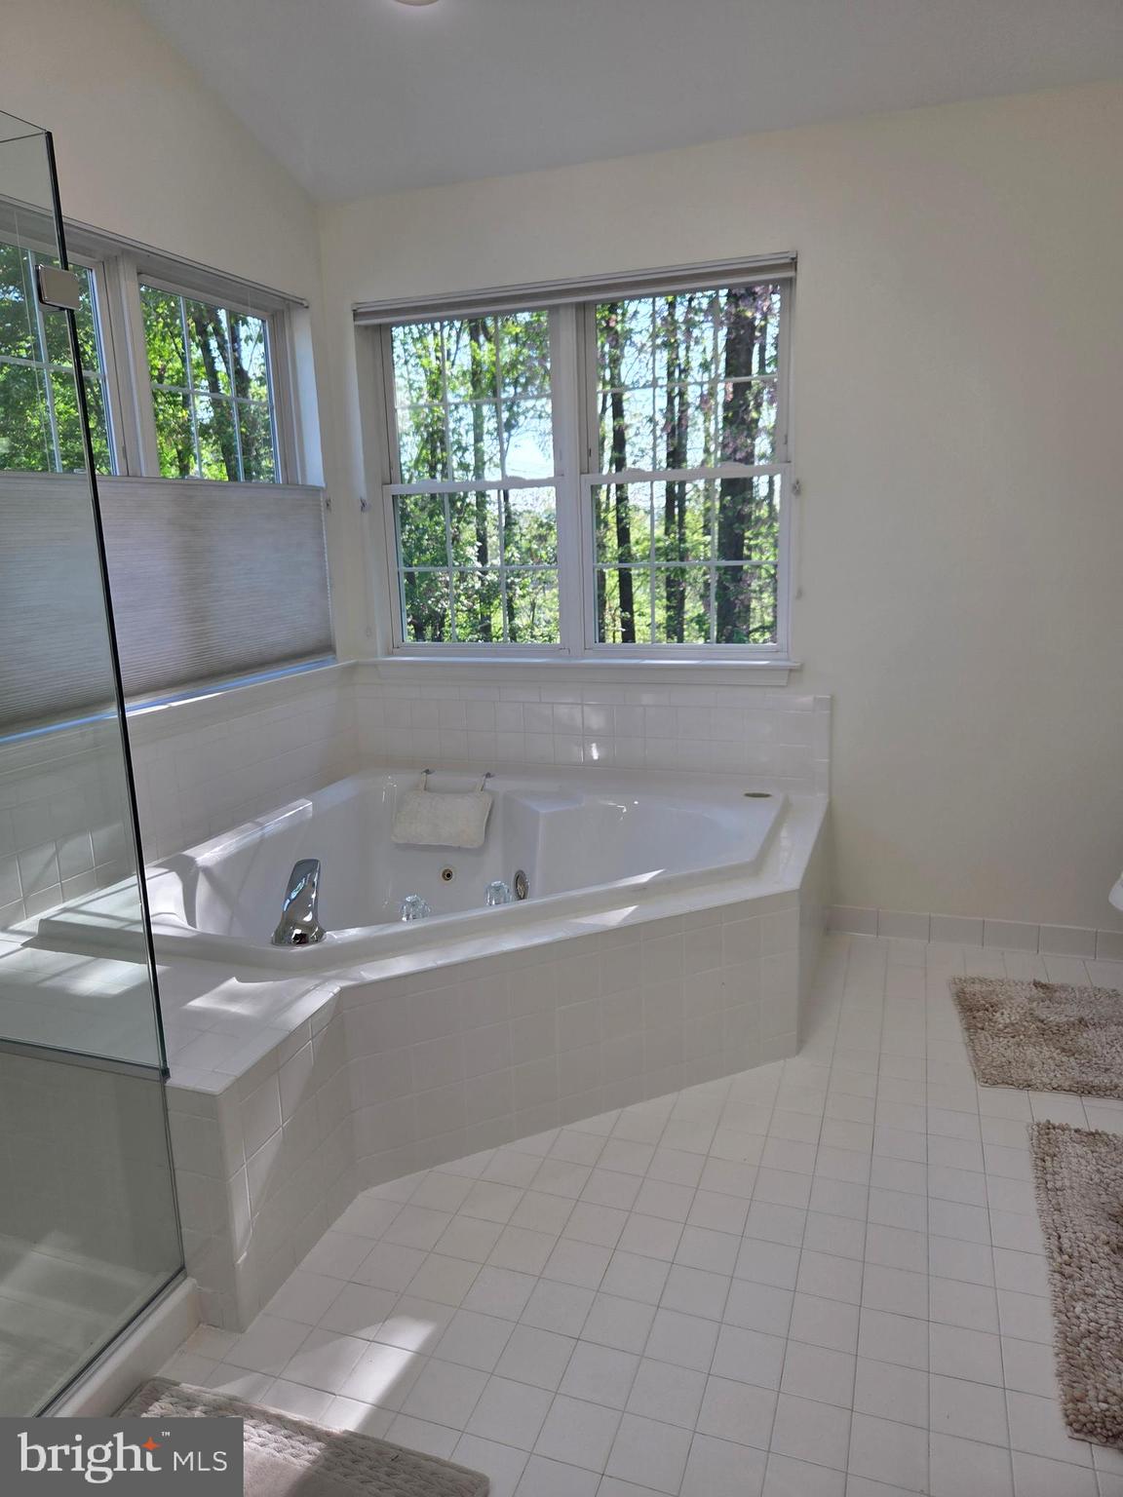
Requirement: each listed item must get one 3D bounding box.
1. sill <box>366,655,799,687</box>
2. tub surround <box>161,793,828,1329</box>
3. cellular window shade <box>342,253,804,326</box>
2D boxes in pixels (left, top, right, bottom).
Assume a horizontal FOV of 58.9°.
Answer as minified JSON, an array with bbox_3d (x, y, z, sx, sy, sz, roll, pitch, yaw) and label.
[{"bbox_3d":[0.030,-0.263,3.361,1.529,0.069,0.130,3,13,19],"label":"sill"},{"bbox_3d":[-0.272,0.546,2.546,1.687,0.447,1.978,3,13,19],"label":"tub surround"},{"bbox_3d":[-0.003,-1.416,3.090,1.439,0.066,0.054,3,13,19],"label":"cellular window shade"}]

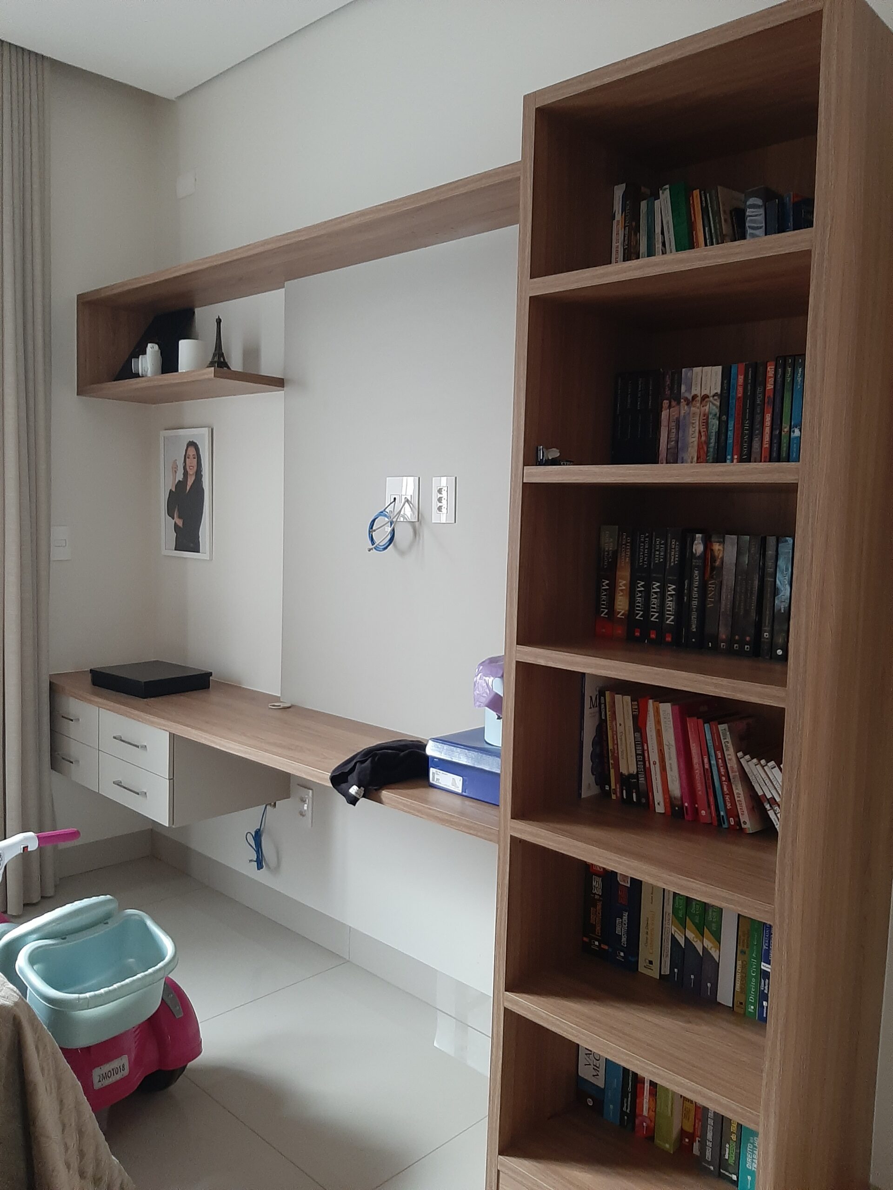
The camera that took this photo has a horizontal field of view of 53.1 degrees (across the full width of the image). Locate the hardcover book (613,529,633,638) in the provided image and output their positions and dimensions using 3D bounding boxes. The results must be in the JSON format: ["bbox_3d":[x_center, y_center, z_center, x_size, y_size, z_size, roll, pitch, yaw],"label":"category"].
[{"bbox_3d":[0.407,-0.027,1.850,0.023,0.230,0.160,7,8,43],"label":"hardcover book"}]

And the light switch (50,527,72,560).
[{"bbox_3d":[-1.422,-0.191,3.298,0.012,0.121,0.076,6,7,42],"label":"light switch"}]

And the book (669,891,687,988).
[{"bbox_3d":[0.506,0.654,1.806,0.028,0.230,0.153,6,7,42],"label":"book"}]

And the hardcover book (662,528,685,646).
[{"bbox_3d":[0.489,-0.018,1.783,0.029,0.229,0.157,6,7,42],"label":"hardcover book"}]

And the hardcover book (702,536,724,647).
[{"bbox_3d":[0.547,-0.006,1.724,0.028,0.215,0.142,6,7,42],"label":"hardcover book"}]

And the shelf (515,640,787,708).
[{"bbox_3d":[0.455,0.123,1.660,0.507,0.030,0.402,6,7,42],"label":"shelf"}]

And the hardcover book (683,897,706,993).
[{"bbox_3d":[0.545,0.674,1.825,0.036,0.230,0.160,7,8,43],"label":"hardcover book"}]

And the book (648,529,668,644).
[{"bbox_3d":[0.466,-0.020,1.803,0.031,0.229,0.157,6,7,42],"label":"book"}]

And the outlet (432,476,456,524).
[{"bbox_3d":[-0.010,-0.258,2.432,0.082,0.123,0.011,6,7,42],"label":"outlet"}]

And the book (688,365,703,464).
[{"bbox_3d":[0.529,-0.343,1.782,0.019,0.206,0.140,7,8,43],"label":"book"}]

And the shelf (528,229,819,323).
[{"bbox_3d":[0.485,-0.547,1.611,0.525,0.031,0.425,7,8,43],"label":"shelf"}]

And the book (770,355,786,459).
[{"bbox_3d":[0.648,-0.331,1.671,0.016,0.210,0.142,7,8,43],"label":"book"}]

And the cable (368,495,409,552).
[{"bbox_3d":[-0.164,-0.198,2.518,0.100,0.150,0.085,6,7,42],"label":"cable"}]

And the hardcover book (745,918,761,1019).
[{"bbox_3d":[0.621,0.666,1.706,0.022,0.230,0.153,6,7,42],"label":"hardcover book"}]

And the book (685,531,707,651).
[{"bbox_3d":[0.527,-0.011,1.752,0.033,0.224,0.157,6,7,42],"label":"book"}]

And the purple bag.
[{"bbox_3d":[0.165,0.201,2.045,0.180,0.150,0.180,6,7,42],"label":"purple bag"}]

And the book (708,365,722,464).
[{"bbox_3d":[0.546,-0.331,1.717,0.021,0.201,0.142,6,7,42],"label":"book"}]

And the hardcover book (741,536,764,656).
[{"bbox_3d":[0.601,-0.001,1.664,0.021,0.218,0.150,6,7,42],"label":"hardcover book"}]

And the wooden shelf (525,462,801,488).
[{"bbox_3d":[0.464,-0.210,1.629,0.507,0.029,0.402,6,7,42],"label":"wooden shelf"}]

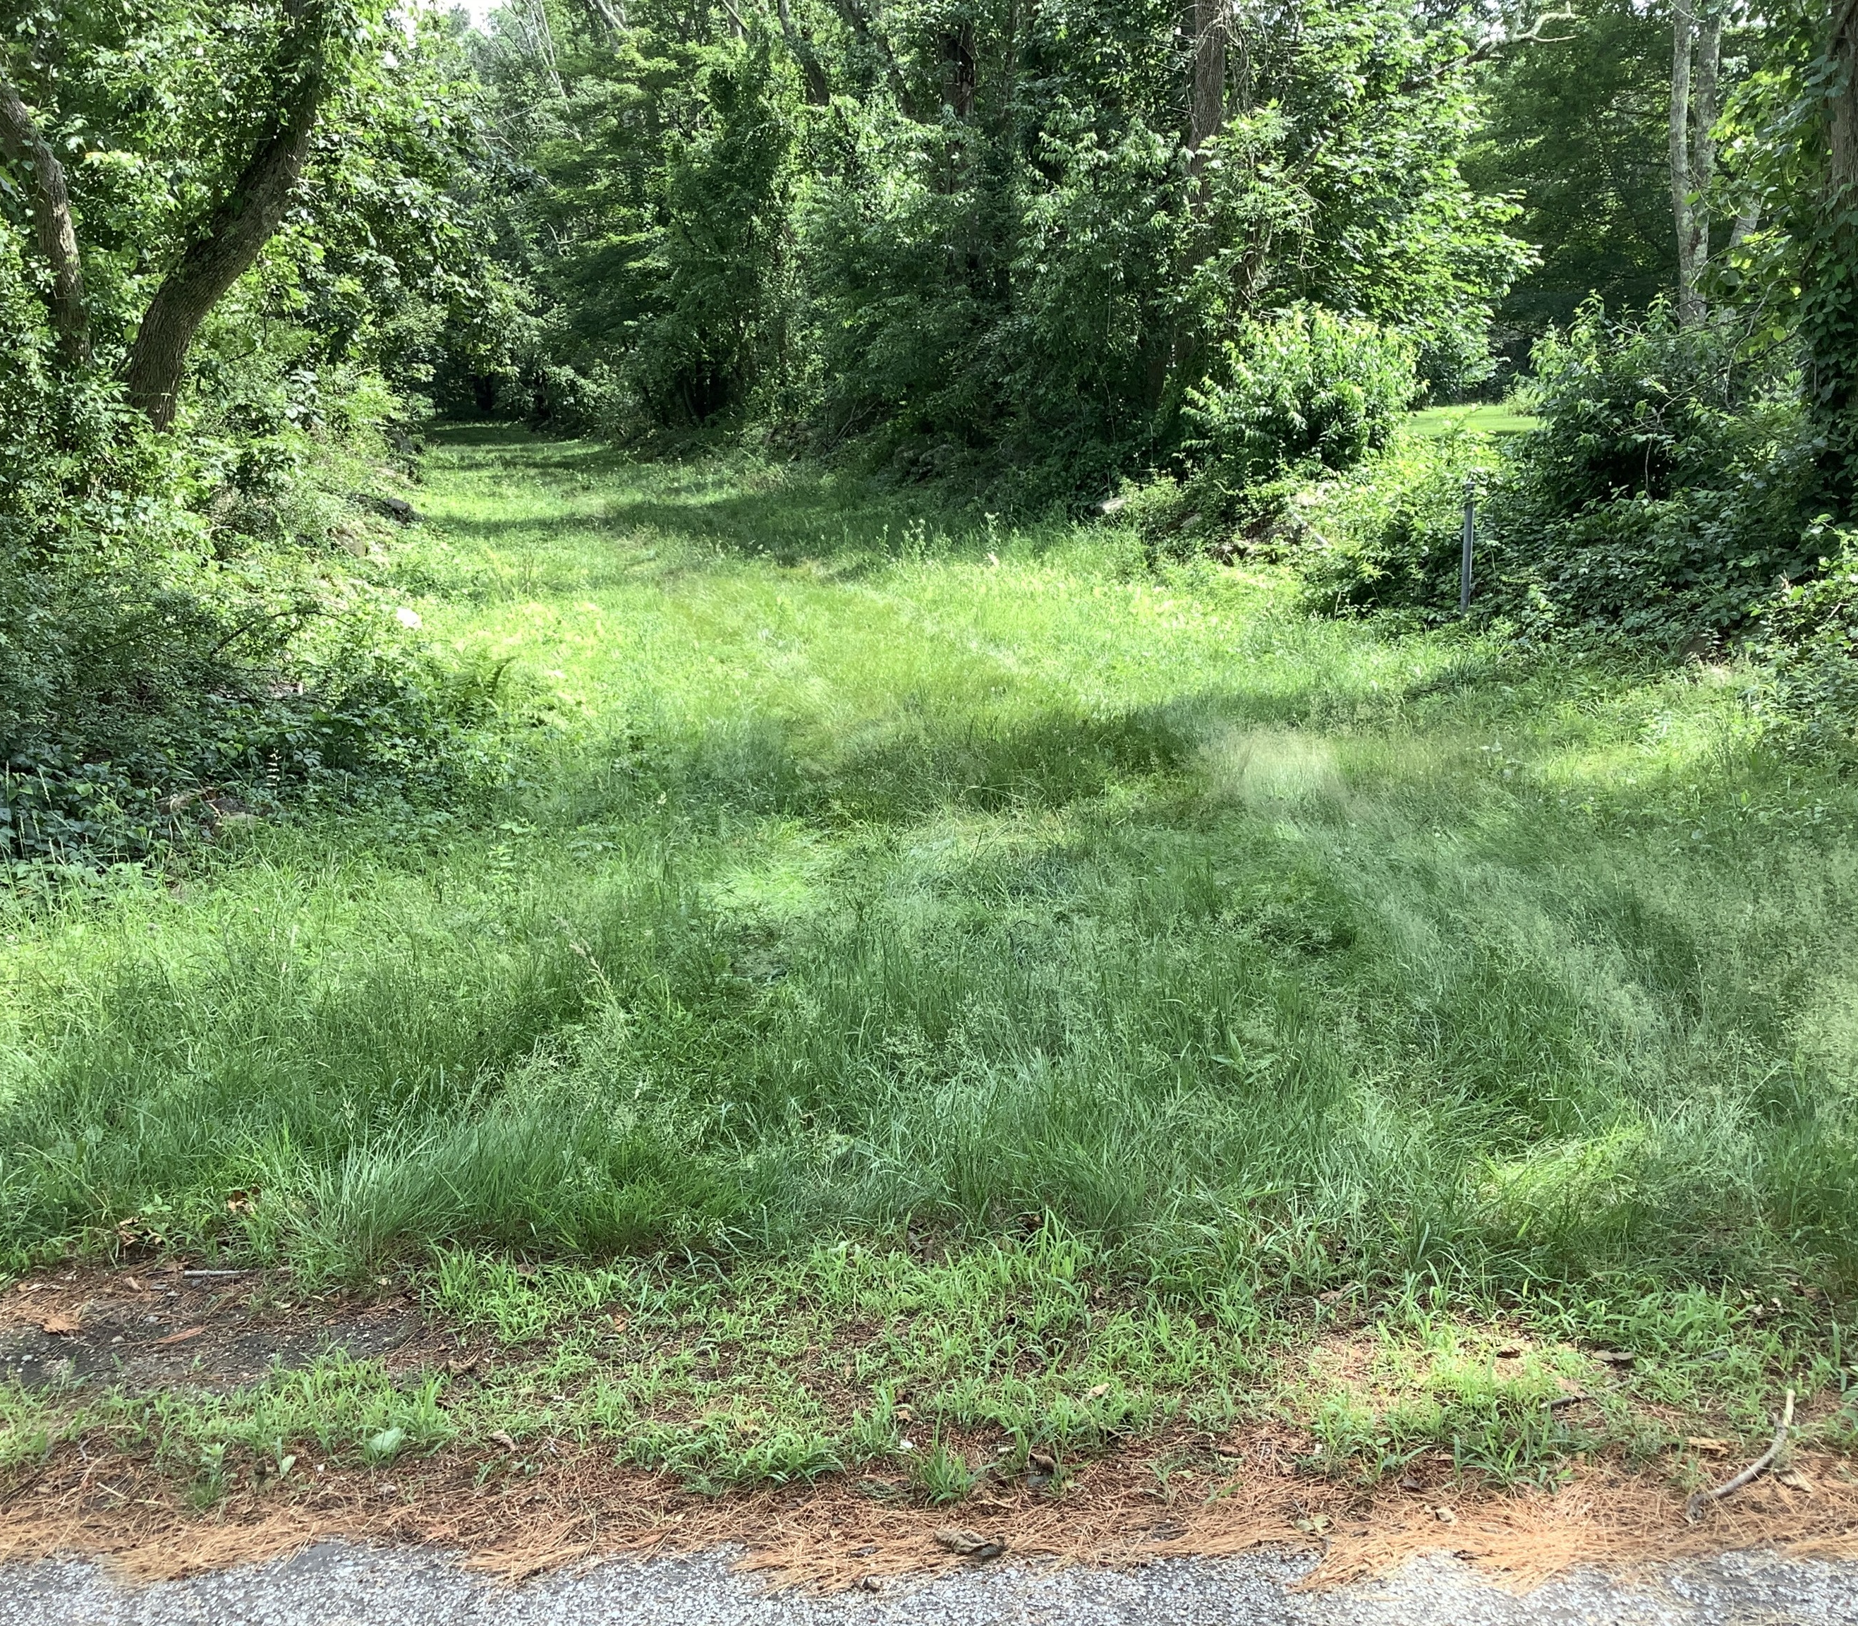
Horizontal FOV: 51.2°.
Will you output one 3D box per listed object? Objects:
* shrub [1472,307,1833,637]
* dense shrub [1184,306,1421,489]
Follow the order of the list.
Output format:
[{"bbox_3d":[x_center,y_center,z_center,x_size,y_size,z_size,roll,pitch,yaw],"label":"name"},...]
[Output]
[{"bbox_3d":[4.681,-2.263,12.611,2.200,1.970,1.900,0,13,0],"label":"shrub"},{"bbox_3d":[3.332,-3.643,17.323,2.100,1.730,1.900,0,13,0],"label":"dense shrub"}]

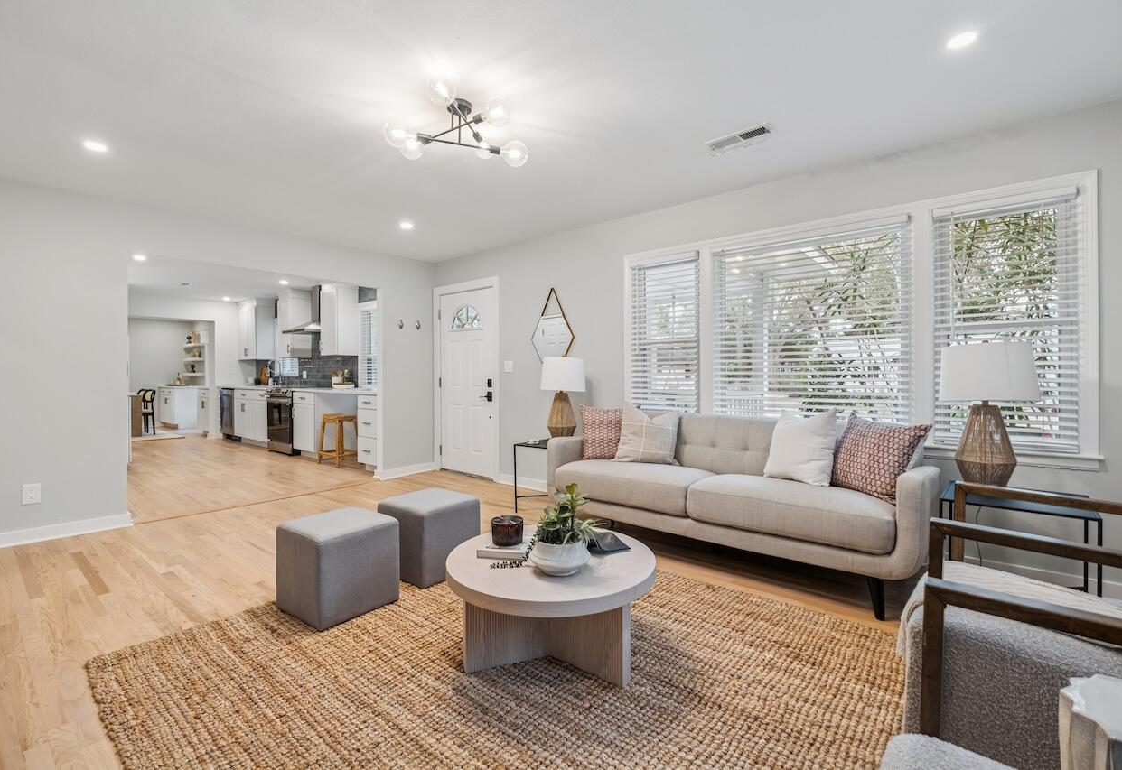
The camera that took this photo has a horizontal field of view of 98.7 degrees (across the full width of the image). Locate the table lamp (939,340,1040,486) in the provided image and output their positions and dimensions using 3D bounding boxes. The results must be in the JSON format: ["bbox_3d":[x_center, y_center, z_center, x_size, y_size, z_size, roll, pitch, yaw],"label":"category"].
[{"bbox_3d":[2.008,0.154,2.263,0.350,0.695,0.350,1,1,39],"label":"table lamp"}]

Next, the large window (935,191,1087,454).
[{"bbox_3d":[2.292,-0.318,2.514,0.564,1.290,0.060,1,1,39],"label":"large window"}]

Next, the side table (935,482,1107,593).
[{"bbox_3d":[2.018,0.776,2.146,0.482,0.550,0.490,1,1,43],"label":"side table"}]

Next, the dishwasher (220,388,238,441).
[{"bbox_3d":[-5.584,0.505,8.549,0.630,0.850,0.600,1,1,39],"label":"dishwasher"}]

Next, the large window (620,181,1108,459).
[{"bbox_3d":[1.607,-0.344,3.237,2.700,1.455,0.110,1,1,39],"label":"large window"}]

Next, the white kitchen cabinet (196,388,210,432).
[{"bbox_3d":[-6.492,0.453,9.243,0.800,0.800,0.600,1,1,39],"label":"white kitchen cabinet"}]

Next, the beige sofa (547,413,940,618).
[{"bbox_3d":[0.989,0.623,2.974,2.135,0.835,0.870,1,1,39],"label":"beige sofa"}]

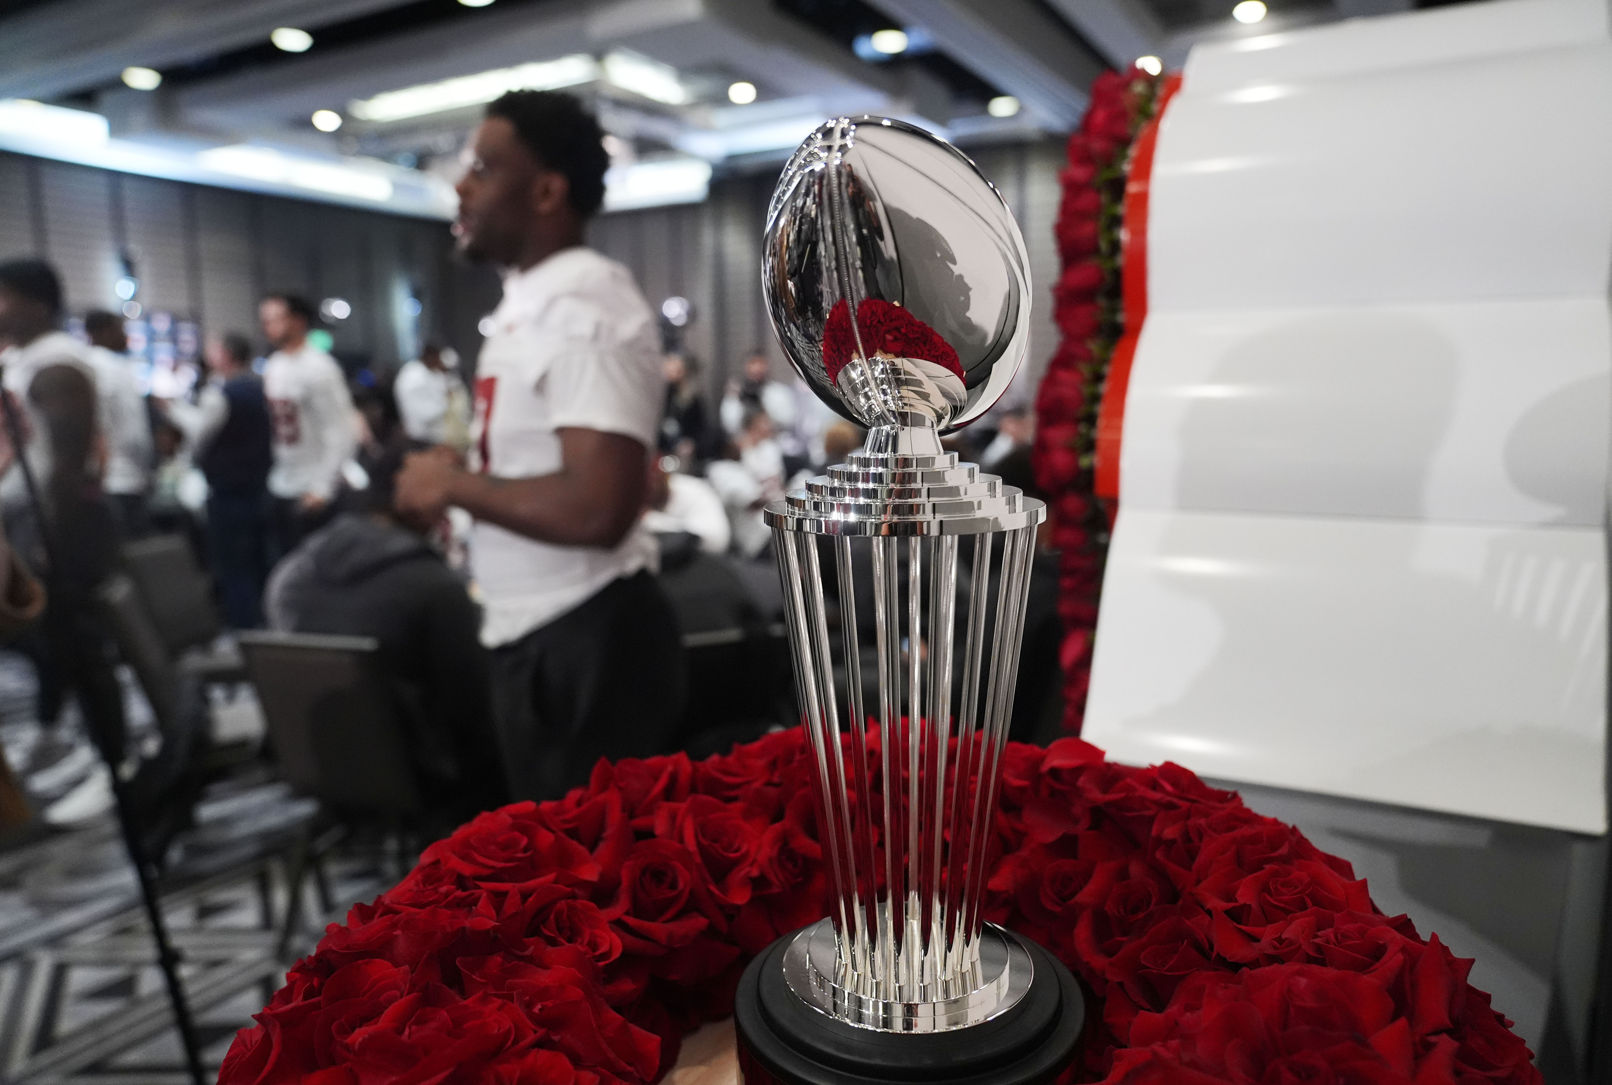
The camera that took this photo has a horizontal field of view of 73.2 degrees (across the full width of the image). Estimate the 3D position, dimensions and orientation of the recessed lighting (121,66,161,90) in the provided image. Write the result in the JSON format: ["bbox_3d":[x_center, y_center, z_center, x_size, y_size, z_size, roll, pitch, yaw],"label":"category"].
[{"bbox_3d":[-6.112,-4.266,9.982,0.170,0.050,0.170,-1,8,0],"label":"recessed lighting"}]

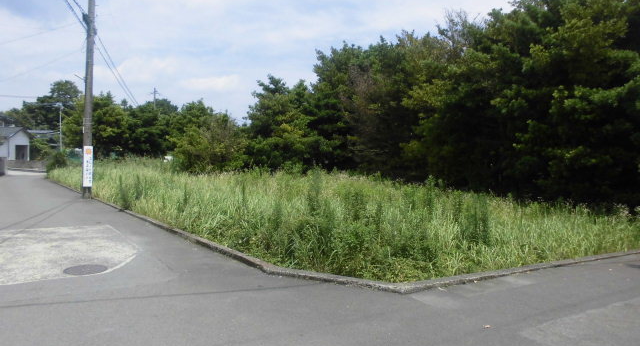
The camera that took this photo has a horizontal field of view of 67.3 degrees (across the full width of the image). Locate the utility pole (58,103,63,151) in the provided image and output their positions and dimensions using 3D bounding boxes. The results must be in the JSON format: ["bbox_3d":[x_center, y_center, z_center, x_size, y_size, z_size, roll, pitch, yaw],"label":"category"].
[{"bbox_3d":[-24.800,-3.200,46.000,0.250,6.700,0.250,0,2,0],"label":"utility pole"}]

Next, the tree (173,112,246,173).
[{"bbox_3d":[-6.900,-1.600,30.000,4.600,4.400,4.300,0,2,0],"label":"tree"}]

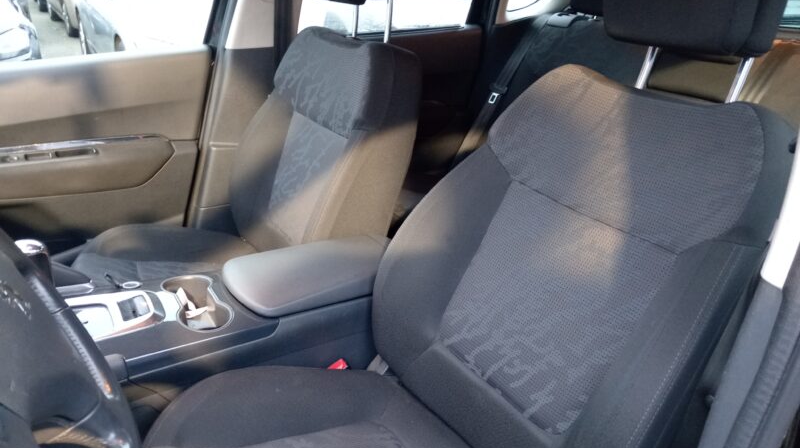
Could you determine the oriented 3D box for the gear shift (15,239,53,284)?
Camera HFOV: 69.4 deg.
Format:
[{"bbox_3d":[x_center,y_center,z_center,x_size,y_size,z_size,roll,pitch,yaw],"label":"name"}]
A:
[{"bbox_3d":[-0.484,0.068,0.765,0.055,0.110,0.050,-12,26,-32],"label":"gear shift"}]

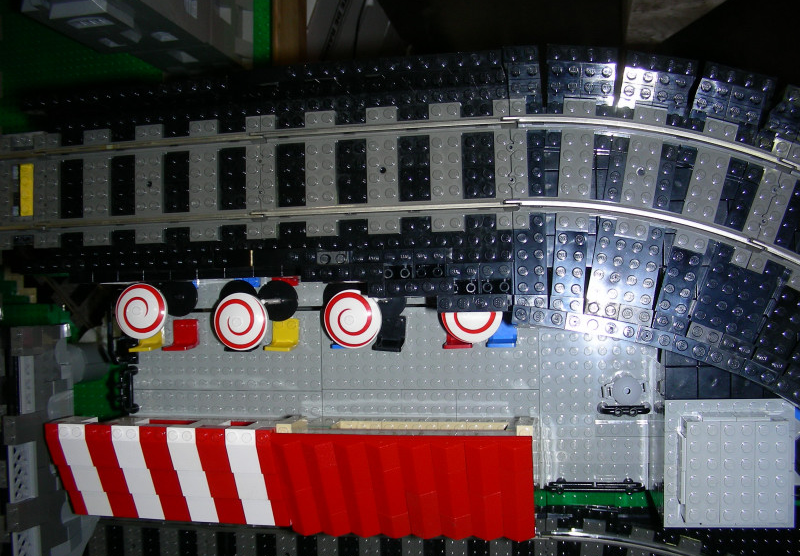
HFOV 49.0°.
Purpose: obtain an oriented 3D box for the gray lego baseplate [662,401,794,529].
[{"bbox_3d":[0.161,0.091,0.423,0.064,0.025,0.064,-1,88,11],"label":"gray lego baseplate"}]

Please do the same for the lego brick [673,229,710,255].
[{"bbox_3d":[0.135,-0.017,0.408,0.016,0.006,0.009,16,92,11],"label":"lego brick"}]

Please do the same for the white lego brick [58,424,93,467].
[{"bbox_3d":[-0.166,0.086,0.451,0.016,0.011,0.024,-1,89,11],"label":"white lego brick"}]

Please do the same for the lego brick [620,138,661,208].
[{"bbox_3d":[0.115,-0.050,0.416,0.016,0.005,0.033,9,90,11],"label":"lego brick"}]

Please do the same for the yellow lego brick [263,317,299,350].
[{"bbox_3d":[-0.070,0.033,0.515,0.016,0.018,0.018,-2,89,11],"label":"yellow lego brick"}]

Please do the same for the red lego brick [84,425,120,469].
[{"bbox_3d":[-0.155,0.089,0.459,0.016,0.011,0.024,-1,88,11],"label":"red lego brick"}]

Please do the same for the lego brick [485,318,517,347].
[{"bbox_3d":[0.058,0.030,0.495,0.016,0.019,0.018,-1,88,11],"label":"lego brick"}]

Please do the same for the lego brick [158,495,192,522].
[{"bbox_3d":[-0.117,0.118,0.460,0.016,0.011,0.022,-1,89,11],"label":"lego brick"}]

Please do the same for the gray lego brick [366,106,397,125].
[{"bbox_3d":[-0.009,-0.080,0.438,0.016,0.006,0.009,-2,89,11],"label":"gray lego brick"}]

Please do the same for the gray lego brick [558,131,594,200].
[{"bbox_3d":[0.085,-0.054,0.423,0.016,0.005,0.033,4,89,11],"label":"gray lego brick"}]

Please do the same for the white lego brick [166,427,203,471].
[{"bbox_3d":[-0.109,0.088,0.447,0.016,0.011,0.024,-1,88,11],"label":"white lego brick"}]

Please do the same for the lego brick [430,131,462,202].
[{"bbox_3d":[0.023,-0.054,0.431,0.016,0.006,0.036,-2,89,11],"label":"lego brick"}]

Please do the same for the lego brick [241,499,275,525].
[{"bbox_3d":[-0.074,0.119,0.458,0.016,0.011,0.024,-1,88,11],"label":"lego brick"}]

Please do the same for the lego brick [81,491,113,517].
[{"bbox_3d":[-0.165,0.119,0.478,0.016,0.011,0.024,-1,88,11],"label":"lego brick"}]

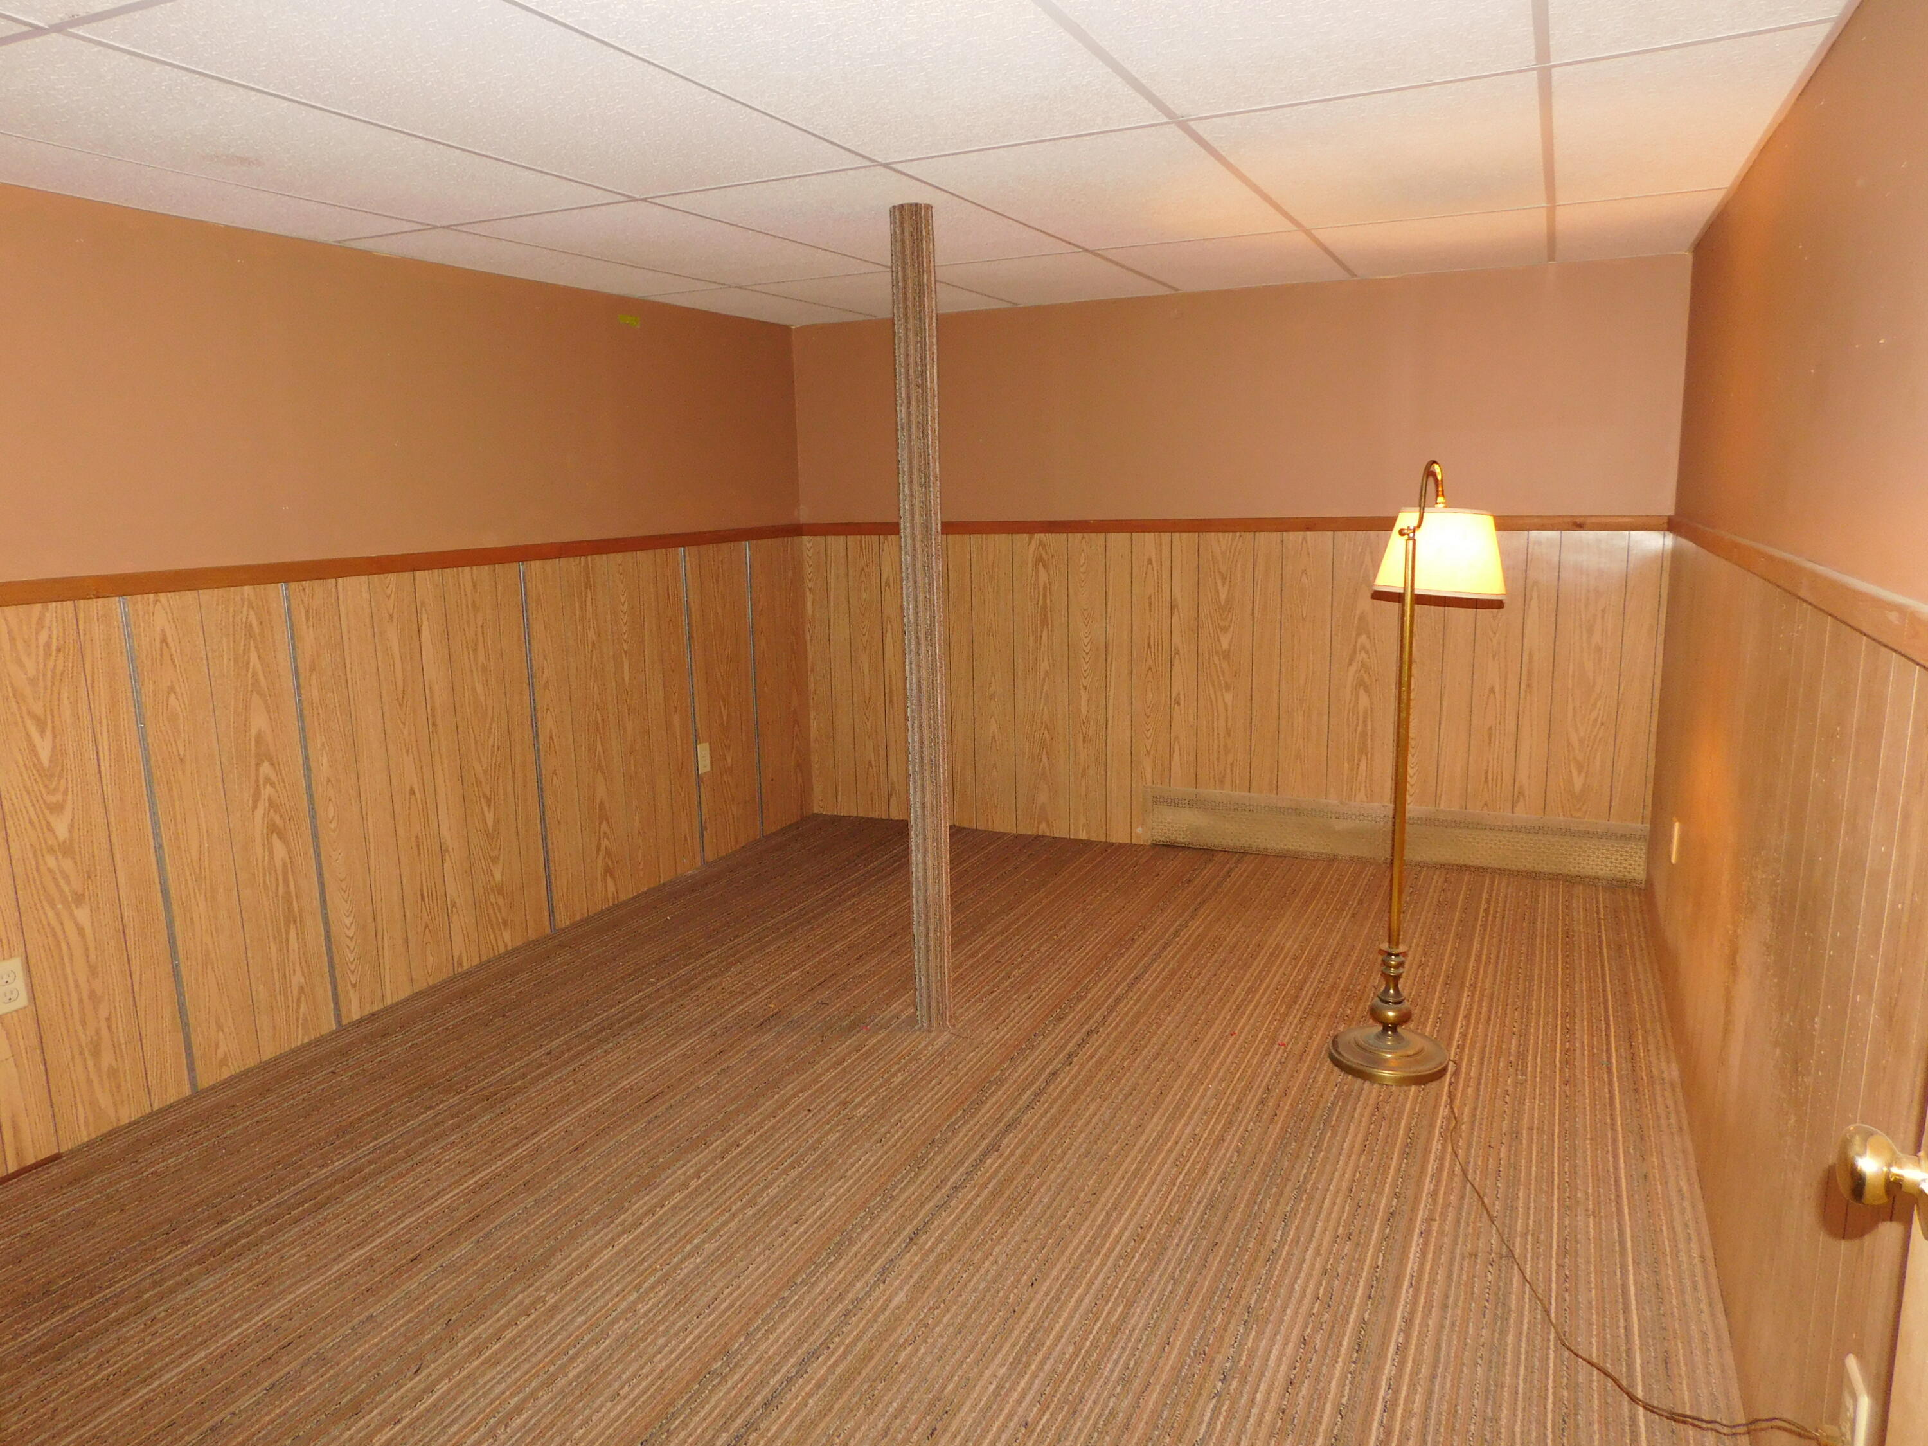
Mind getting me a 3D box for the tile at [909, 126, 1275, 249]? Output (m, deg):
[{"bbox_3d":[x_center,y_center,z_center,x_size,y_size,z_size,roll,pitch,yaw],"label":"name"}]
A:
[{"bbox_3d":[0.367,-1.231,2.993,0.610,0.020,1.219,4,12,25],"label":"tile"}]

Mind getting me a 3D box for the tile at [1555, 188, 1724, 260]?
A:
[{"bbox_3d":[1.820,-1.354,3.504,0.369,0.020,0.949,4,12,25],"label":"tile"}]

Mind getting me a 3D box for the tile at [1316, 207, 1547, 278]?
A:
[{"bbox_3d":[1.382,-1.393,3.716,0.610,0.020,0.978,4,12,25],"label":"tile"}]

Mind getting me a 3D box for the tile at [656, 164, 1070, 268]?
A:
[{"bbox_3d":[-0.183,-1.259,3.247,0.607,0.020,1.211,4,12,25],"label":"tile"}]

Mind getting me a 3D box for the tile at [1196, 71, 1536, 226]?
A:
[{"bbox_3d":[0.921,-1.189,2.739,0.602,0.020,1.211,4,12,25],"label":"tile"}]

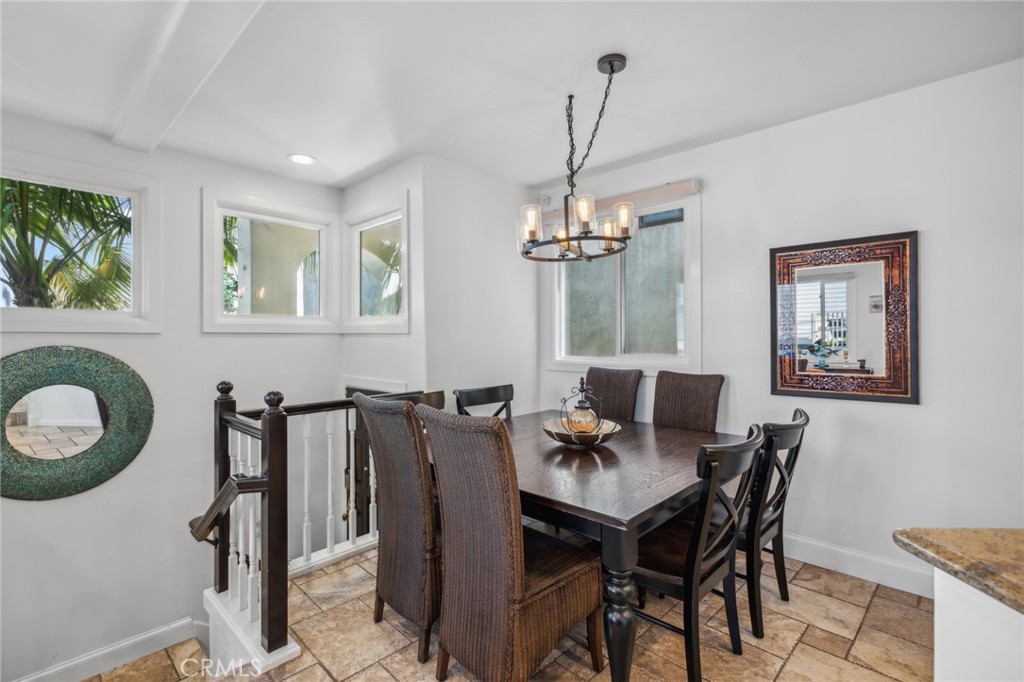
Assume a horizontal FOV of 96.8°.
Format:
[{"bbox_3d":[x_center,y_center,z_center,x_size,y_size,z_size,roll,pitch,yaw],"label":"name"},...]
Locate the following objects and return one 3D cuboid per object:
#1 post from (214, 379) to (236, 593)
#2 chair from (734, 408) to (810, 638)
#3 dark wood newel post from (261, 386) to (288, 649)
[{"bbox_3d":[-1.522,0.762,2.416,0.082,1.098,0.082,0,0,44],"label":"post"},{"bbox_3d":[1.072,0.800,2.222,0.521,0.925,0.635,0,0,-45],"label":"chair"},{"bbox_3d":[-0.957,0.717,1.839,0.079,1.025,0.079,0,0,-44],"label":"dark wood newel post"}]

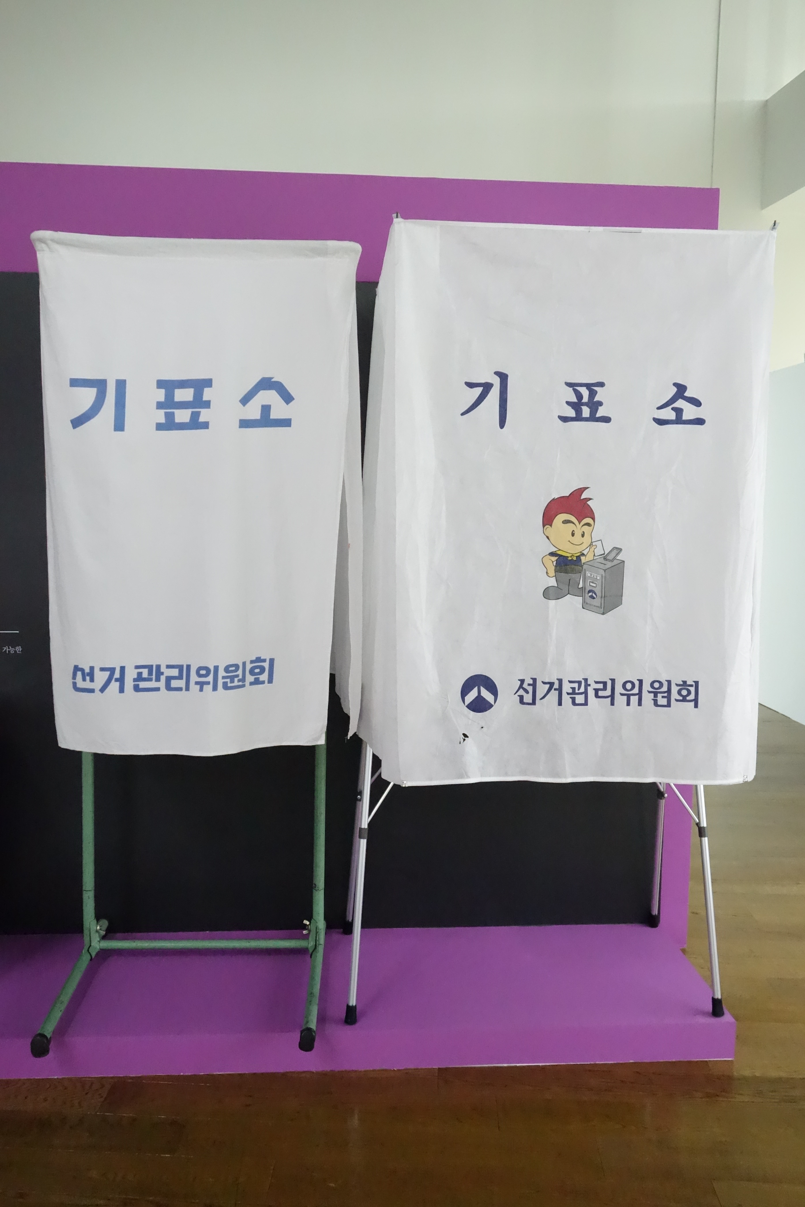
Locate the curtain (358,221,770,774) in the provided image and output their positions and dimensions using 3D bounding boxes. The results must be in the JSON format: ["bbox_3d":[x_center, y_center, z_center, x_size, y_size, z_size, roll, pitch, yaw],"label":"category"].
[{"bbox_3d":[0.368,-0.231,2.442,0.933,1.273,0.629,0,6,-4],"label":"curtain"}]

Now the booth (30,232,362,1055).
[{"bbox_3d":[-0.501,0.106,2.416,0.757,1.867,0.616,0,6,-4],"label":"booth"}]

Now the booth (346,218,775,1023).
[{"bbox_3d":[0.342,0.085,2.482,0.976,1.915,0.642,0,6,-4],"label":"booth"}]

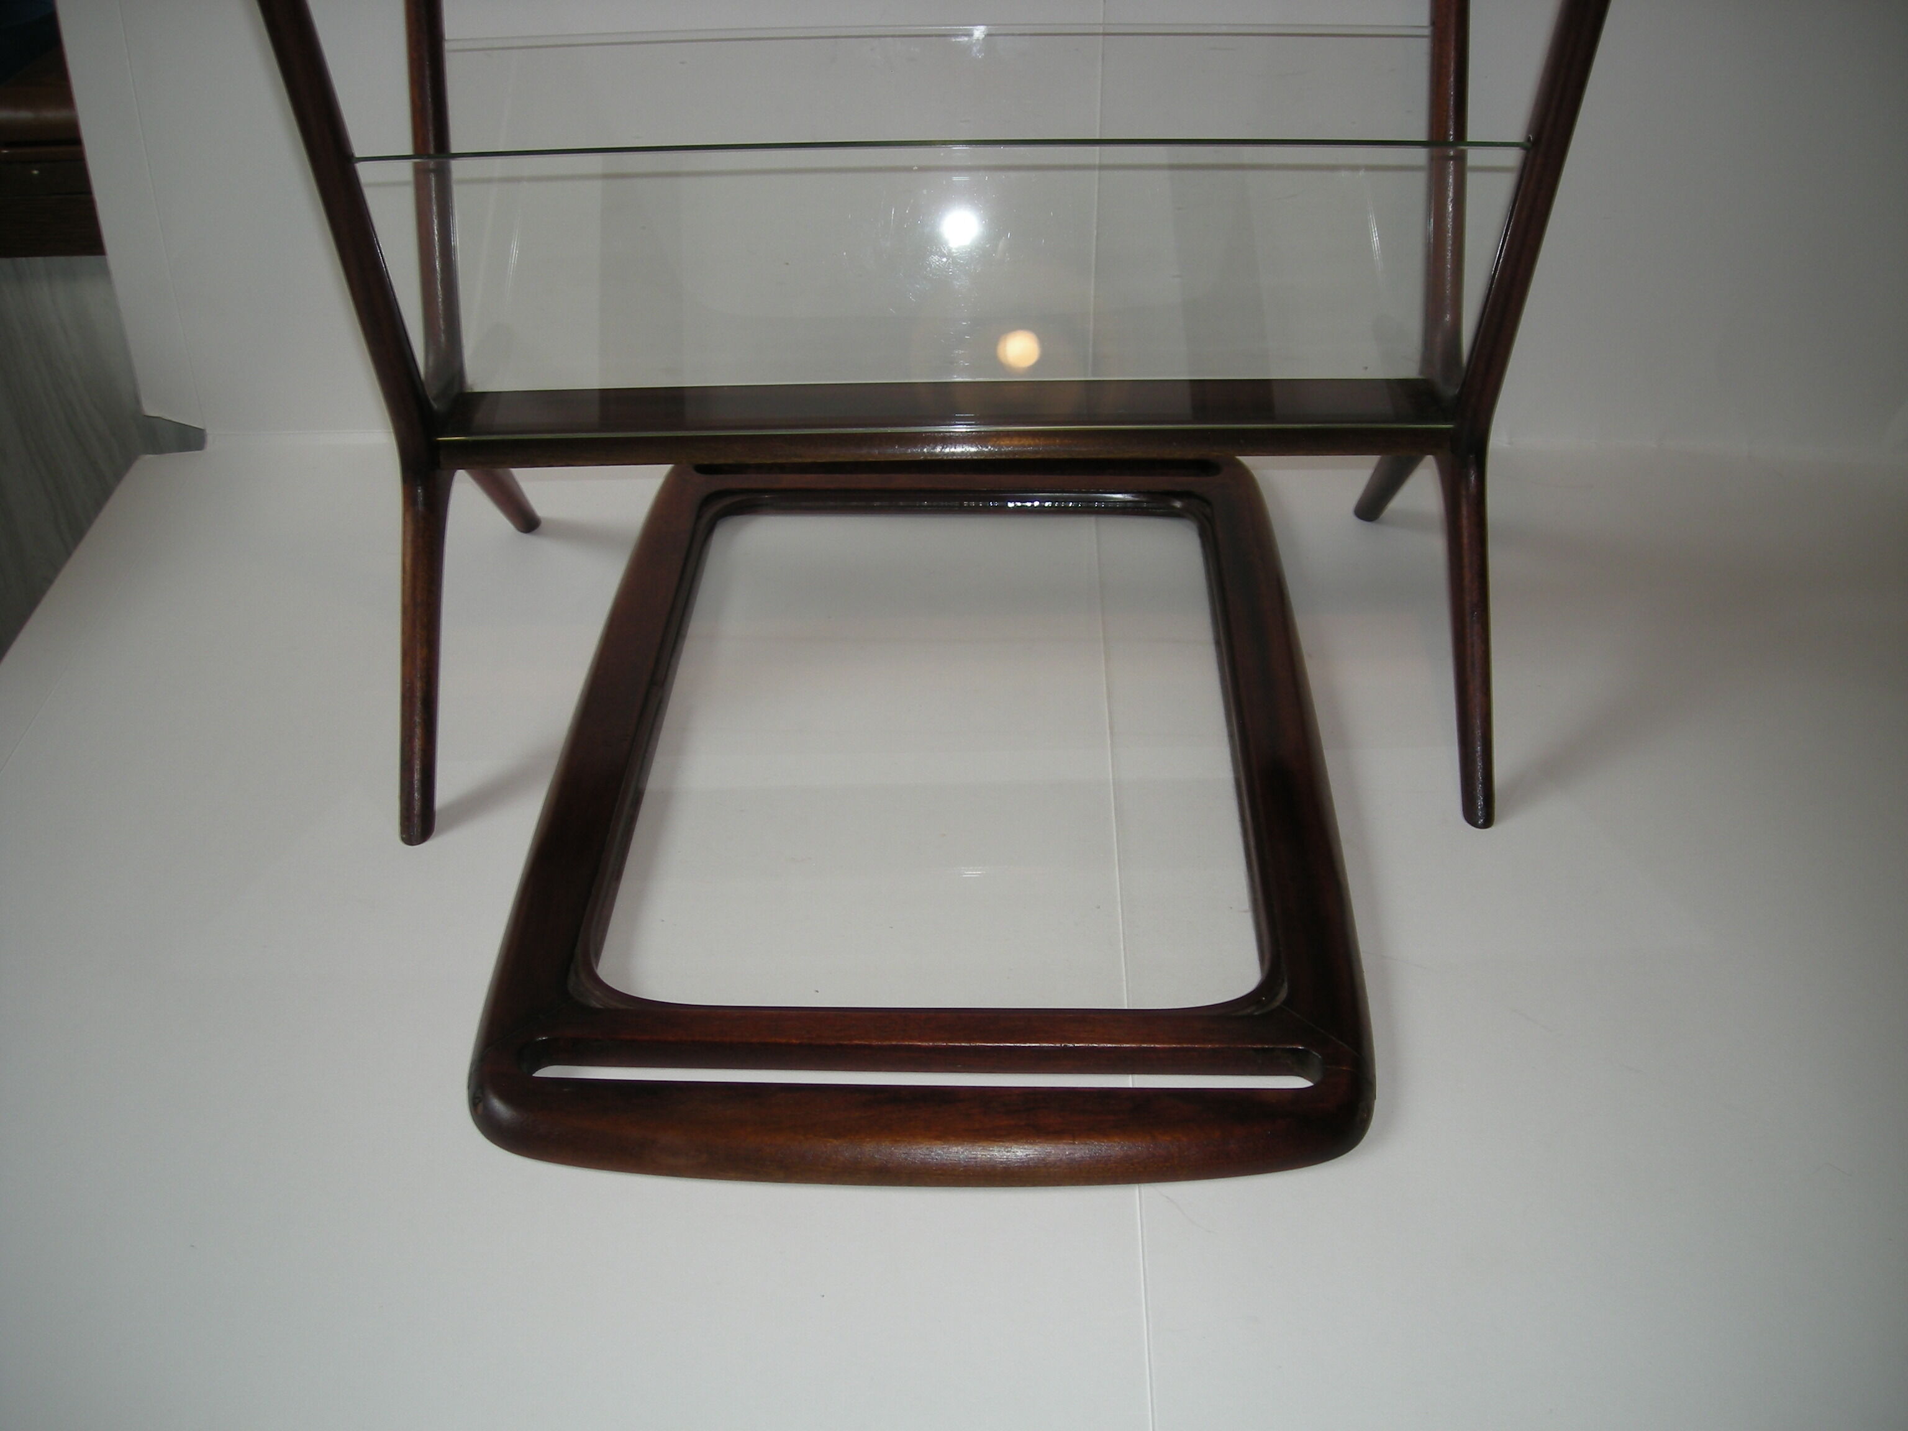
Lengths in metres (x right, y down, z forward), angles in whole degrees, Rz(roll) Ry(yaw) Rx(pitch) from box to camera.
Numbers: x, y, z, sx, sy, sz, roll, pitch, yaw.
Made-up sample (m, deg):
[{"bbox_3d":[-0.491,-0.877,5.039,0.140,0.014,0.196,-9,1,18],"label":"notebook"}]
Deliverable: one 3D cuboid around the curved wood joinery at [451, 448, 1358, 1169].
[{"bbox_3d":[-0.006,0.001,0.951,0.371,0.021,0.589,0,35,2],"label":"curved wood joinery"}]

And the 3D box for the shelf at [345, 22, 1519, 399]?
[{"bbox_3d":[-0.006,-0.215,0.881,0.483,0.164,0.181,-1,35,0],"label":"shelf"}]

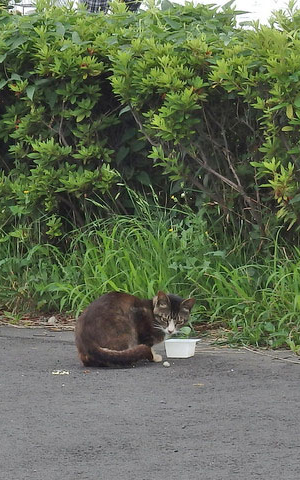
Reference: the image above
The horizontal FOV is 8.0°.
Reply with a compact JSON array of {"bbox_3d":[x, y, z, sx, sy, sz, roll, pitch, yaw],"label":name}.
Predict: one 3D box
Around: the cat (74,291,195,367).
[{"bbox_3d":[-0.047,0.270,6.500,0.335,0.215,0.200,-2,7,-20],"label":"cat"}]

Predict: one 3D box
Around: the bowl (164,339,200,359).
[{"bbox_3d":[0.102,0.337,6.645,0.095,0.049,0.079,2,6,15],"label":"bowl"}]

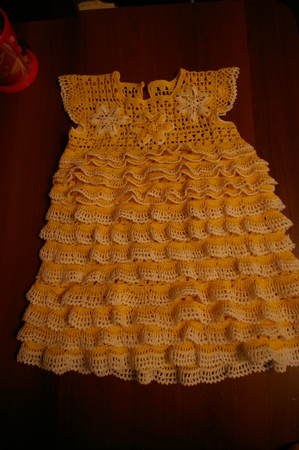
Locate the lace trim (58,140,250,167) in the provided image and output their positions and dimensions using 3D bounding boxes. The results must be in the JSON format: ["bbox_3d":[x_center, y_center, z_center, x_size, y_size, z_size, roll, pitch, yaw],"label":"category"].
[{"bbox_3d":[0.008,-0.115,0.544,0.317,0.020,0.031,-3,79,4],"label":"lace trim"}]

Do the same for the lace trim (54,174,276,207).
[{"bbox_3d":[0.017,-0.056,0.532,0.358,0.022,0.041,-3,79,4],"label":"lace trim"}]

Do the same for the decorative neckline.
[{"bbox_3d":[-0.002,-0.235,0.569,0.120,0.020,0.056,-2,79,4],"label":"decorative neckline"}]

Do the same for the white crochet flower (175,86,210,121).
[{"bbox_3d":[0.070,-0.199,0.552,0.059,0.010,0.061,-2,79,4],"label":"white crochet flower"}]

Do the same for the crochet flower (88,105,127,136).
[{"bbox_3d":[-0.068,-0.173,0.558,0.067,0.010,0.058,-2,79,4],"label":"crochet flower"}]

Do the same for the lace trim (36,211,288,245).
[{"bbox_3d":[0.021,0.006,0.519,0.388,0.020,0.039,-3,79,4],"label":"lace trim"}]

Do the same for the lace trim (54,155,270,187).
[{"bbox_3d":[0.017,-0.088,0.538,0.345,0.022,0.040,-3,79,4],"label":"lace trim"}]

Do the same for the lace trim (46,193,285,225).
[{"bbox_3d":[0.020,-0.025,0.525,0.371,0.020,0.038,-2,79,4],"label":"lace trim"}]

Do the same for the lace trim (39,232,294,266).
[{"bbox_3d":[0.021,0.037,0.513,0.388,0.020,0.040,-3,79,4],"label":"lace trim"}]

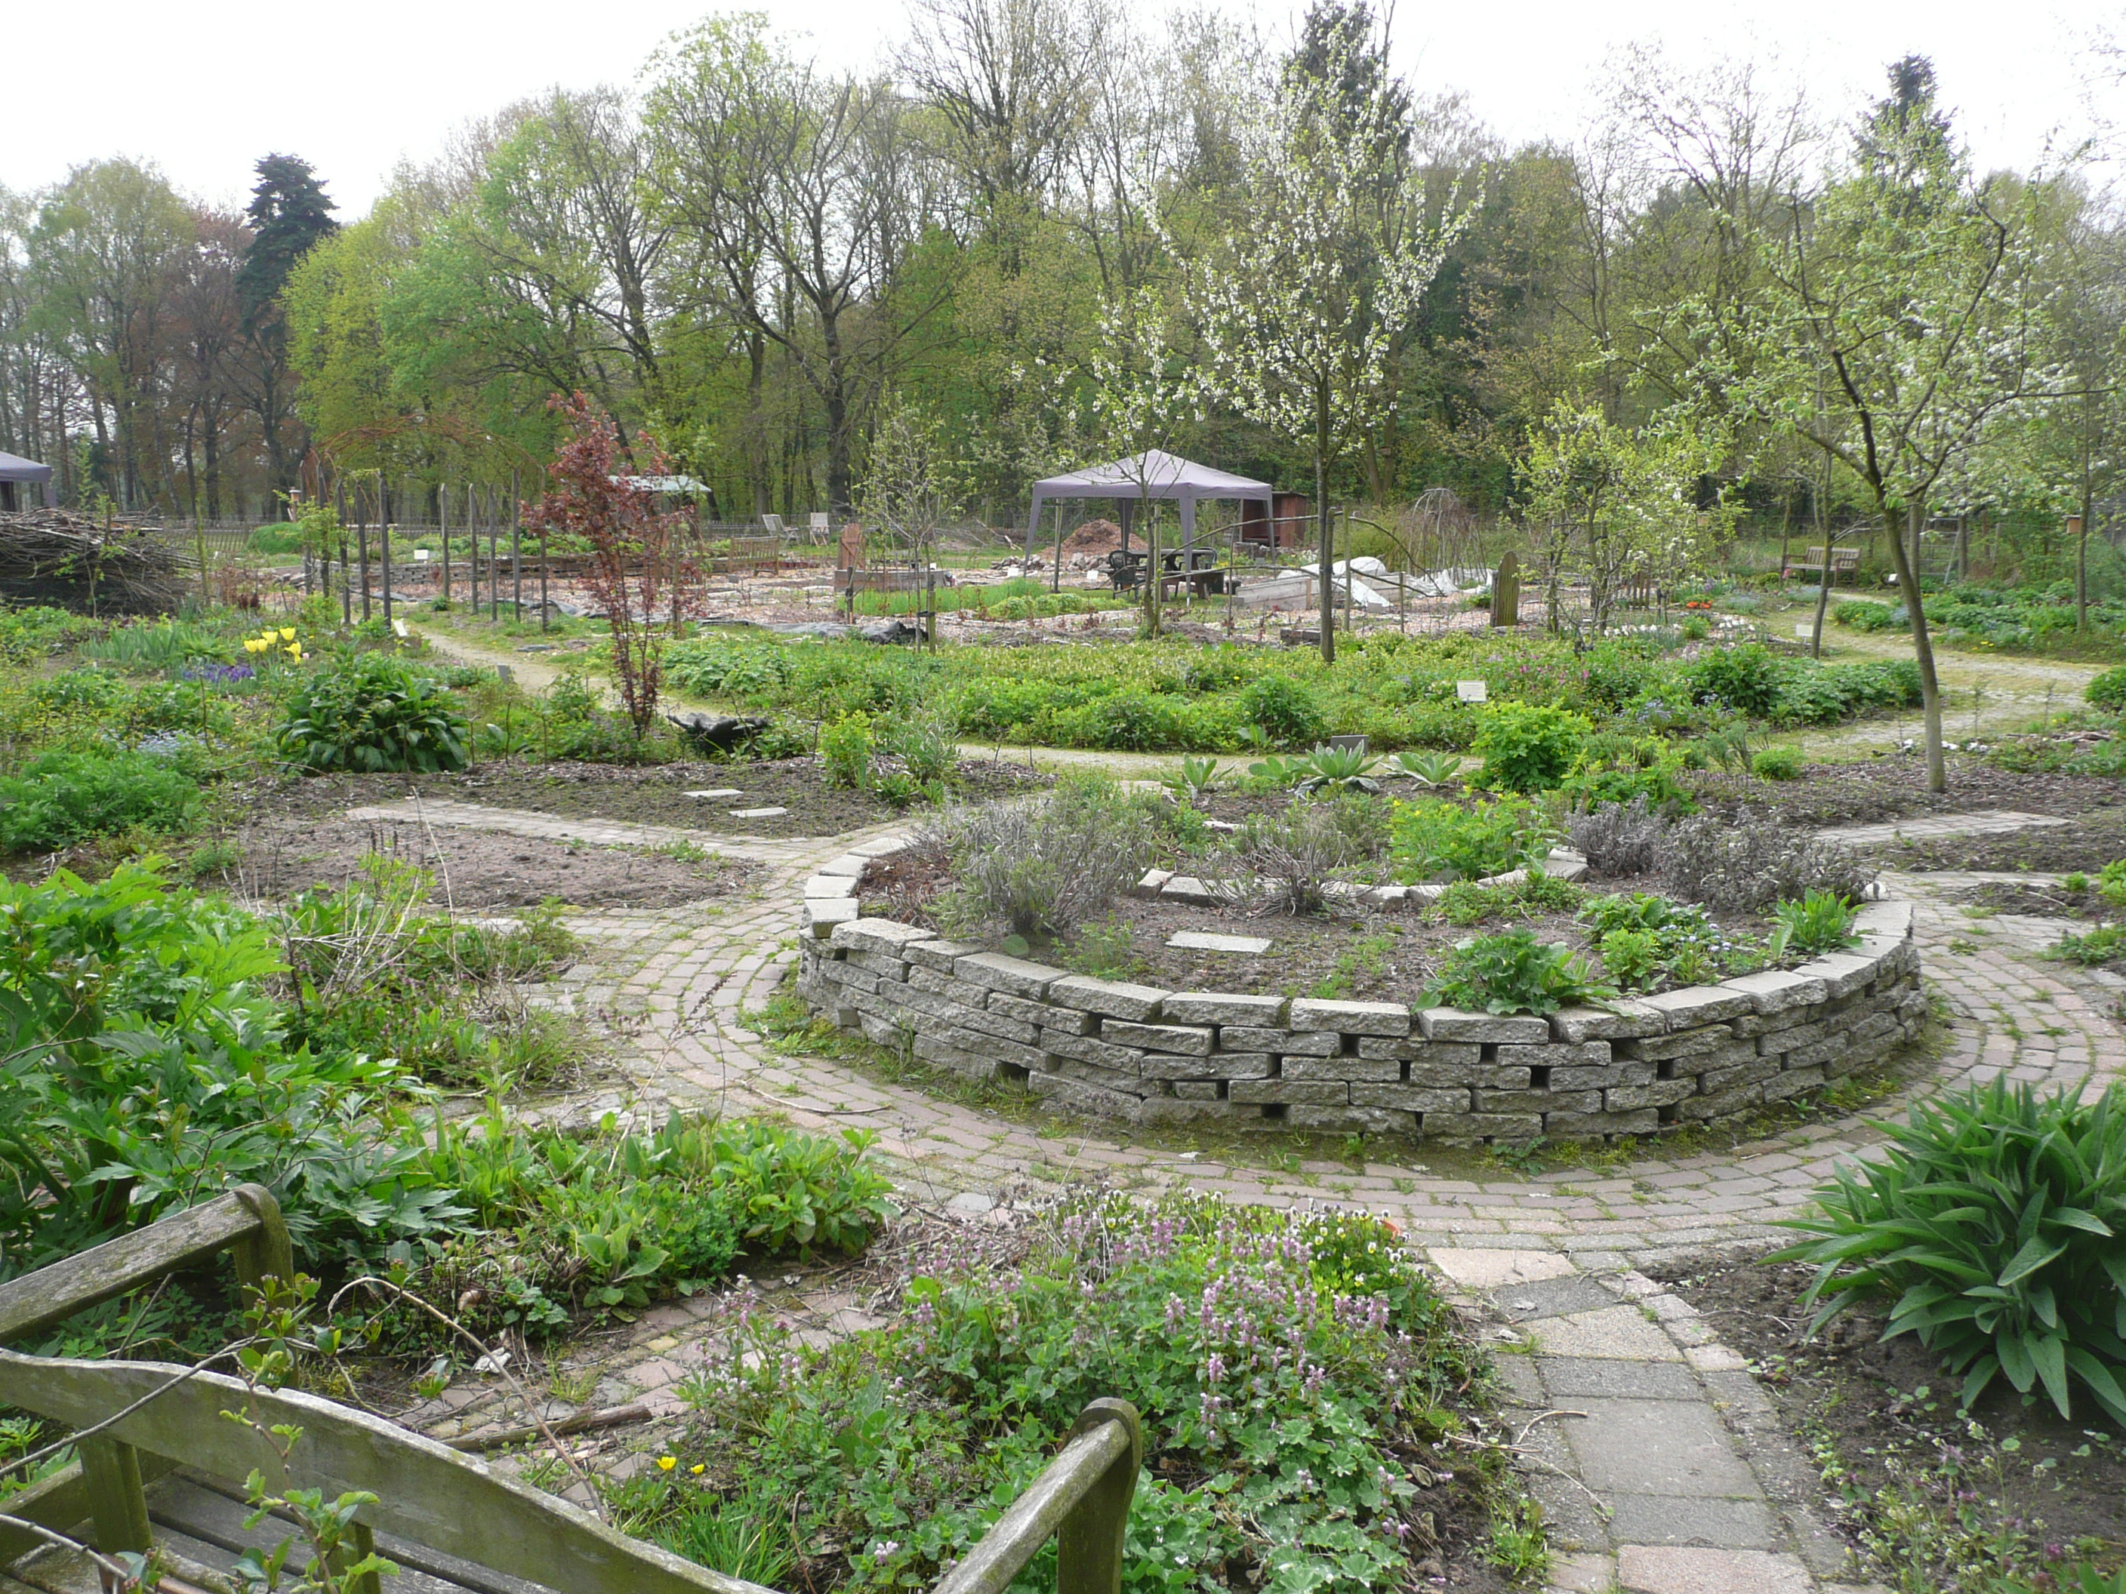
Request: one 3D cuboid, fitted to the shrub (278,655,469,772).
[{"bbox_3d":[-5.571,-0.732,13.884,1.500,0.920,1.400,-4,11,-22],"label":"shrub"}]

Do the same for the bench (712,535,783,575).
[{"bbox_3d":[-7.203,-5.441,39.150,1.500,0.880,0.600,-9,14,-42],"label":"bench"}]

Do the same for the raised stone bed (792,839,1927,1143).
[{"bbox_3d":[1.360,0.495,8.566,5.300,0.450,5.300,0,10,0],"label":"raised stone bed"}]

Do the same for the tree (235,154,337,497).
[{"bbox_3d":[-35.952,-20.640,79.626,4.900,17.600,4.900,-4,11,-23],"label":"tree"}]

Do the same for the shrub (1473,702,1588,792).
[{"bbox_3d":[3.487,-0.408,12.824,0.840,0.650,0.800,3,10,15],"label":"shrub"}]

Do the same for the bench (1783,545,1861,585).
[{"bbox_3d":[17.096,-5.167,38.691,1.550,0.900,0.620,9,13,41],"label":"bench"}]

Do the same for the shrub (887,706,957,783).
[{"bbox_3d":[-1.061,-0.386,12.929,0.500,0.570,0.500,-1,10,-5],"label":"shrub"}]

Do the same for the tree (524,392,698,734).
[{"bbox_3d":[-3.969,-2.004,15.081,1.500,2.950,1.400,-3,10,-14],"label":"tree"}]

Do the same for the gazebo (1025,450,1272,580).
[{"bbox_3d":[1.478,-4.537,29.155,3.050,2.550,3.050,6,12,32],"label":"gazebo"}]

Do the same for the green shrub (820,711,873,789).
[{"bbox_3d":[-1.605,-0.346,12.733,0.400,0.600,0.400,-1,10,-7],"label":"green shrub"}]

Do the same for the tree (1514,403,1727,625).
[{"bbox_3d":[7.814,-3.808,23.902,2.900,3.200,2.600,3,10,18],"label":"tree"}]

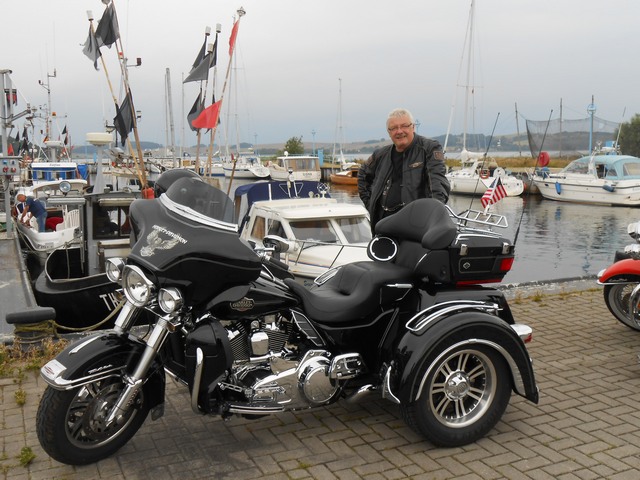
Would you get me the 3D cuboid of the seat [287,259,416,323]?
[{"bbox_3d":[0.118,0.288,3.939,0.740,0.270,0.400,-4,8,-24],"label":"seat"}]

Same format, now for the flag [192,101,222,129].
[{"bbox_3d":[-2.018,-2.251,12.600,0.520,0.500,0.120,0,7,3],"label":"flag"}]

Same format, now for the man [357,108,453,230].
[{"bbox_3d":[0.579,-0.009,4.988,0.640,1.820,0.420,1,7,16],"label":"man"}]

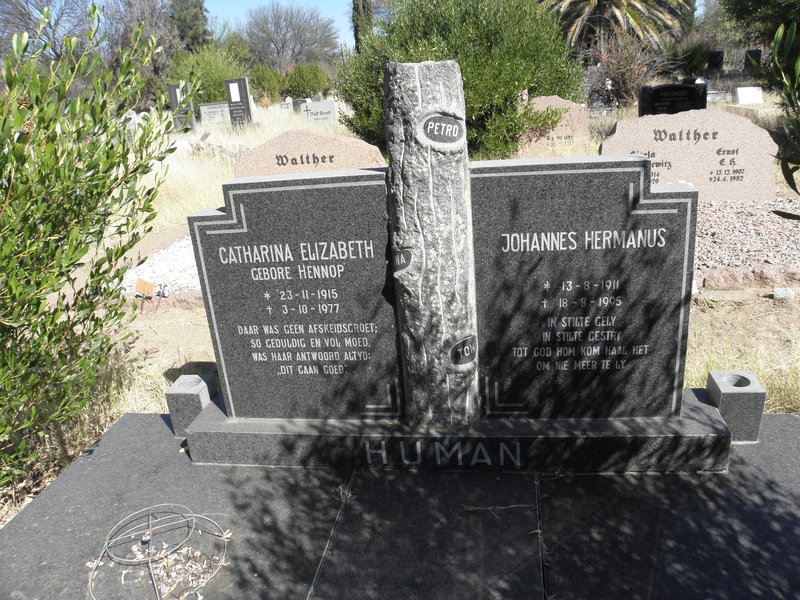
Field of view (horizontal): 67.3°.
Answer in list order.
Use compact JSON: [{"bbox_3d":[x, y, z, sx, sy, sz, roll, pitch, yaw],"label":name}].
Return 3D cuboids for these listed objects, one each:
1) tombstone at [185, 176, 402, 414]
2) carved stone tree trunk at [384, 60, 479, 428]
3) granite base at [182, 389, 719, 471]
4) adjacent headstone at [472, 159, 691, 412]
[{"bbox_3d":[-0.303,0.007,1.878,0.590,0.770,0.109,-2,21,9],"label":"tombstone"},{"bbox_3d":[0.099,-0.131,1.748,0.228,1.049,0.195,-2,21,9],"label":"carved stone tree trunk"},{"bbox_3d":[0.141,0.418,1.959,1.650,0.128,0.264,-2,21,9],"label":"granite base"},{"bbox_3d":[0.515,-0.016,1.746,0.586,0.767,0.109,-2,21,9],"label":"adjacent headstone"}]

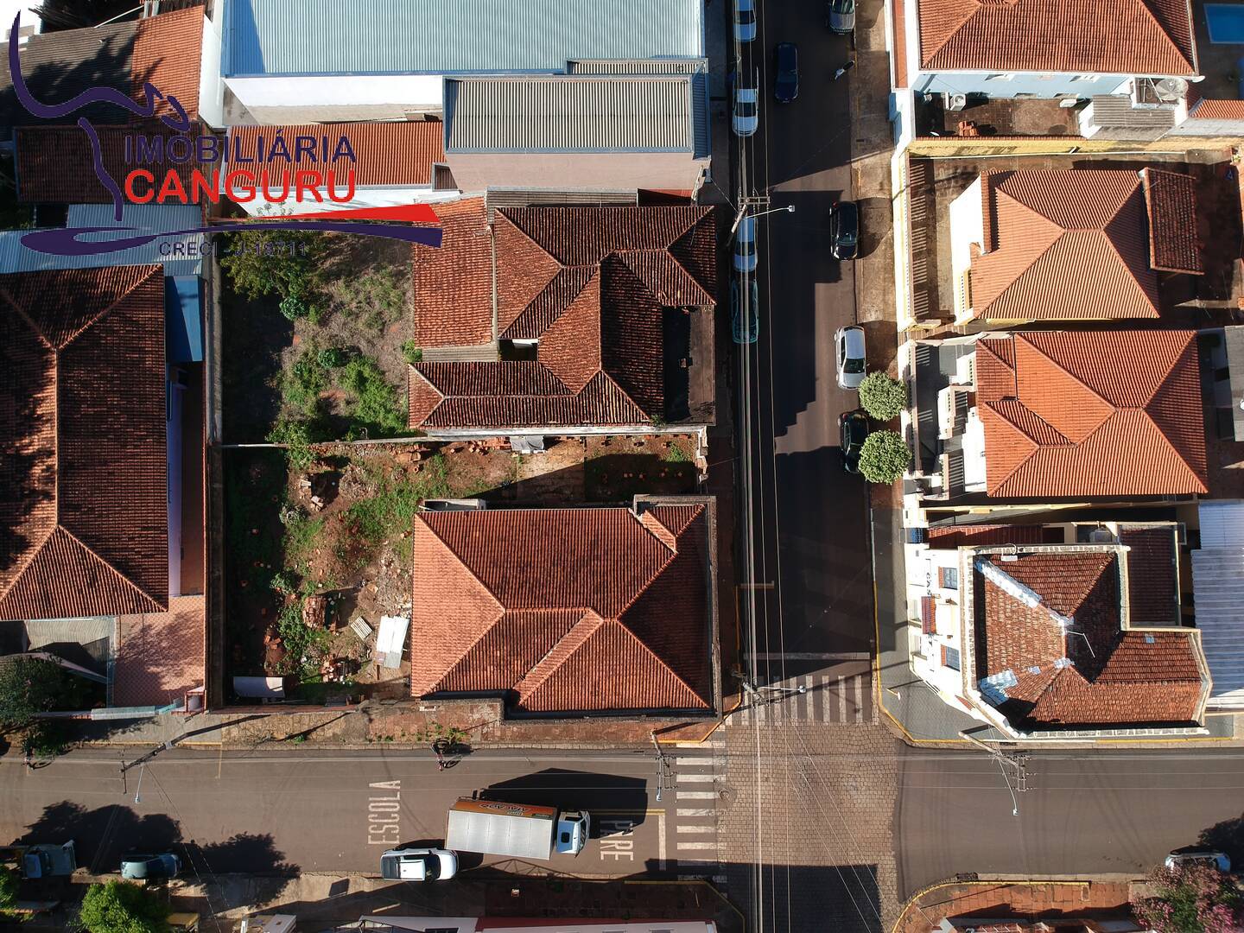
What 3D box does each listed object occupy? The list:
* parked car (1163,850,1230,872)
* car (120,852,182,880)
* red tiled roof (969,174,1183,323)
[{"bbox_3d":[36.500,25.464,56.820,4.409,1.480,1.720,1,86,-3],"label":"parked car"},{"bbox_3d":[-28.947,24.554,55.377,3.650,1.470,1.620,0,87,-3],"label":"car"},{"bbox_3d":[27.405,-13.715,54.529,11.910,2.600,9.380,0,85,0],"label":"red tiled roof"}]

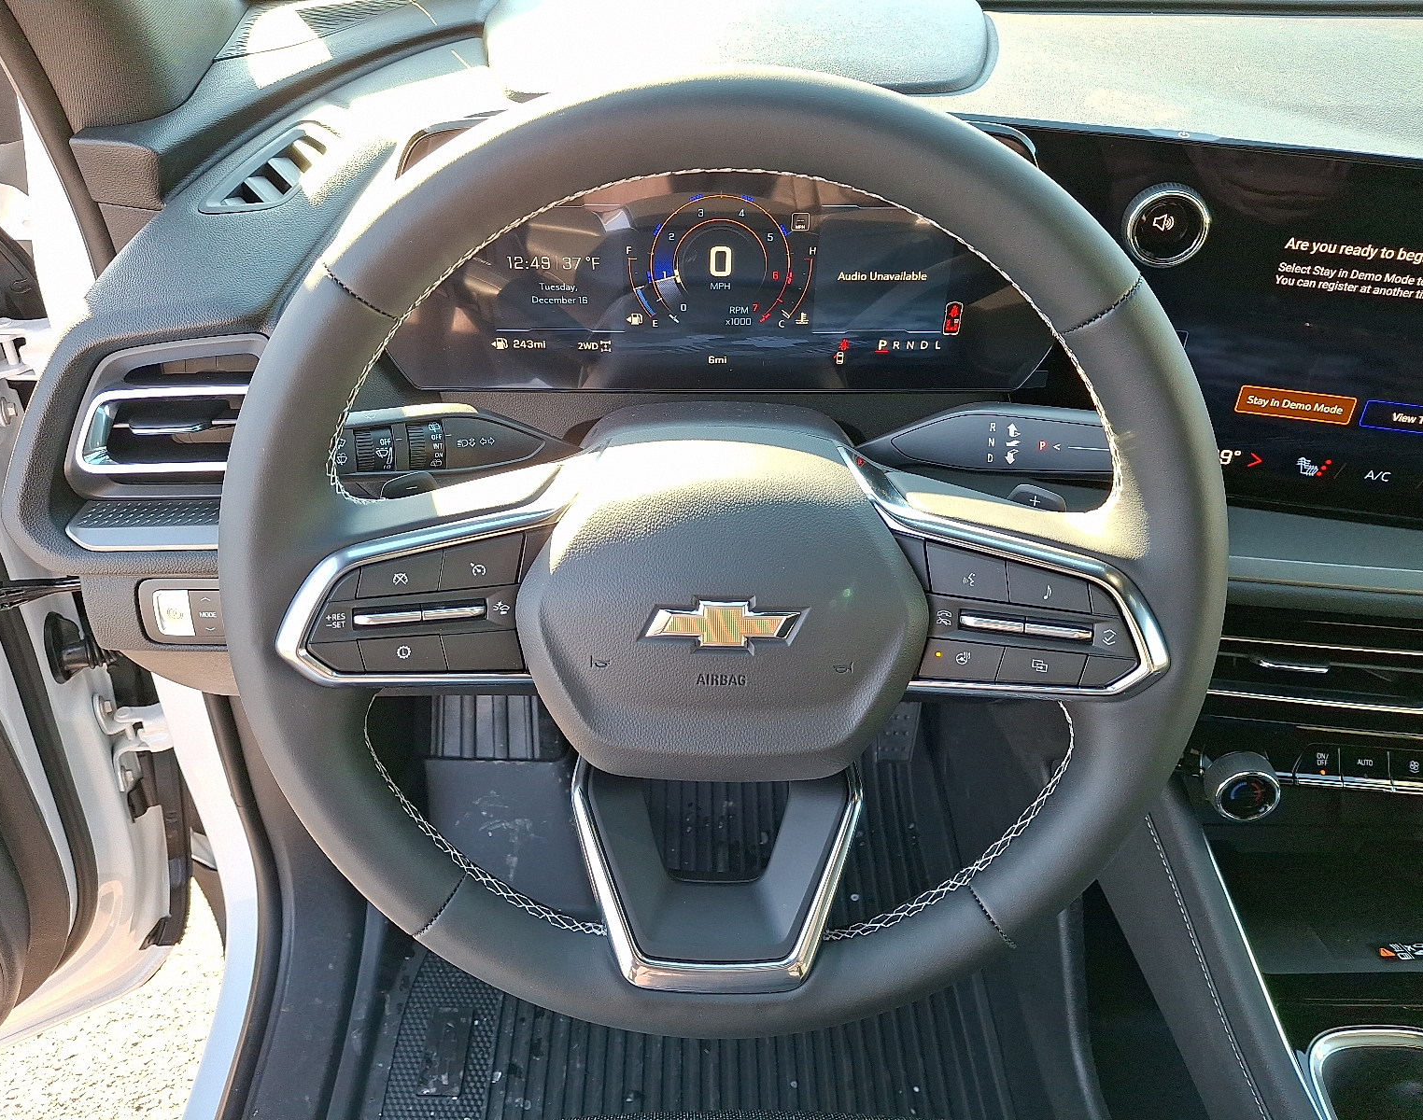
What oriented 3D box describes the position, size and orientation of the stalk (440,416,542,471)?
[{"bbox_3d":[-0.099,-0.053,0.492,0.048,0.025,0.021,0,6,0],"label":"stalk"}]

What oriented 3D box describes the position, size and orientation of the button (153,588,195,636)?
[{"bbox_3d":[-0.292,0.028,0.590,0.024,0.027,0.009,0,18,0],"label":"button"}]

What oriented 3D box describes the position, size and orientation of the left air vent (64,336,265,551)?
[{"bbox_3d":[-0.281,-0.064,0.586,0.116,0.110,0.048,0,15,0],"label":"left air vent"}]

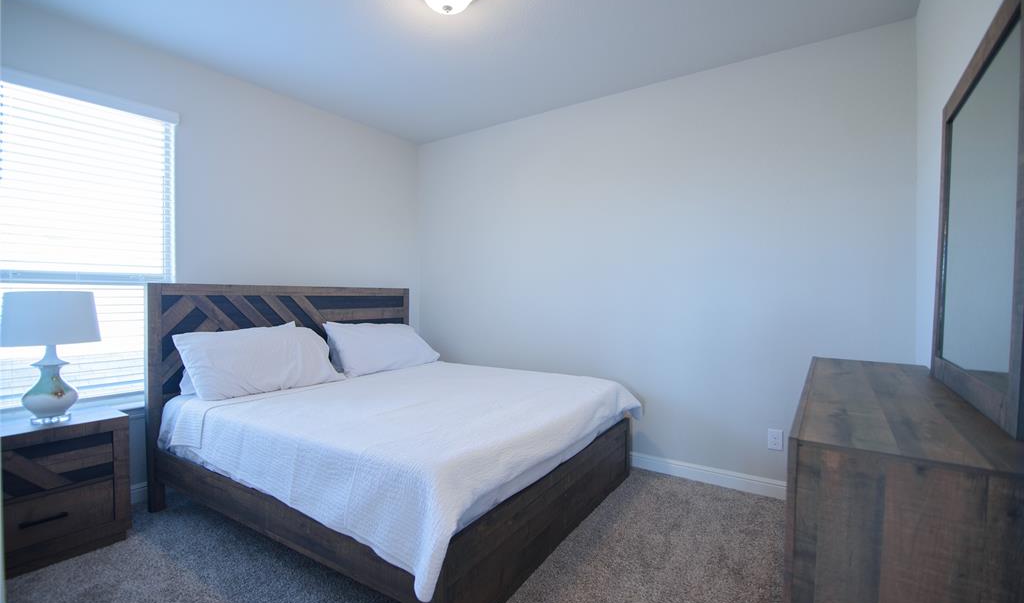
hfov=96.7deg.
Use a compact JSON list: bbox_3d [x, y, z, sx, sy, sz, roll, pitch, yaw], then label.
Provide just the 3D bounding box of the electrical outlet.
[{"bbox_3d":[1.602,0.839,2.762,0.077,0.121,0.011,1,1,35],"label":"electrical outlet"}]

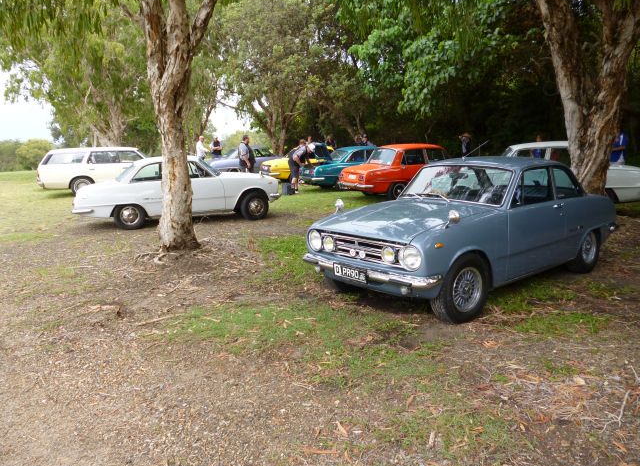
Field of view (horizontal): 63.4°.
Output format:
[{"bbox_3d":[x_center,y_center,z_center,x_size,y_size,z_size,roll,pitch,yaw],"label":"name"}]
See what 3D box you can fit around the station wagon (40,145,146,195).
[{"bbox_3d":[-6.231,-1.930,16.145,4.200,1.420,1.600,-4,10,-16],"label":"station wagon"}]

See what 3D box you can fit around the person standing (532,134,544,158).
[{"bbox_3d":[7.205,-2.424,17.145,0.480,1.660,0.300,1,10,11],"label":"person standing"}]

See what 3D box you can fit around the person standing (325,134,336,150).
[{"bbox_3d":[0.417,-2.973,20.451,0.480,1.720,0.360,0,10,6],"label":"person standing"}]

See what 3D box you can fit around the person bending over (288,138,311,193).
[{"bbox_3d":[-0.494,-1.913,15.221,0.750,1.450,0.550,-6,11,-25],"label":"person bending over"}]

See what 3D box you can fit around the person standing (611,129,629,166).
[{"bbox_3d":[6.749,-1.586,11.853,0.420,1.760,0.500,-2,10,-9],"label":"person standing"}]

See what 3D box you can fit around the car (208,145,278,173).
[{"bbox_3d":[-2.728,-2.810,20.909,4.080,1.340,1.530,-6,11,-26],"label":"car"}]

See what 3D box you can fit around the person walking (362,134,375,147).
[{"bbox_3d":[1.761,-2.804,19.351,0.500,1.720,0.380,6,13,36],"label":"person walking"}]

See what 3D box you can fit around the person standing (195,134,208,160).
[{"bbox_3d":[-4.450,-2.763,19.754,0.420,1.750,0.500,-5,11,-21],"label":"person standing"}]

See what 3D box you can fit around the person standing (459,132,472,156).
[{"bbox_3d":[4.808,-2.457,17.152,0.350,1.740,0.500,-4,11,-17],"label":"person standing"}]

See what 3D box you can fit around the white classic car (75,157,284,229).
[{"bbox_3d":[-2.785,-0.893,10.389,4.000,1.330,1.500,-5,11,-22],"label":"white classic car"}]

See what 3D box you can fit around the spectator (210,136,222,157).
[{"bbox_3d":[-4.141,-2.983,20.954,0.520,1.750,0.380,2,11,17],"label":"spectator"}]

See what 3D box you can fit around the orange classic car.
[{"bbox_3d":[2.497,-1.622,13.596,4.000,1.390,1.500,-7,12,-29],"label":"orange classic car"}]

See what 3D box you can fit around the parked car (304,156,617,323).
[{"bbox_3d":[1.768,-0.146,5.588,4.000,1.330,1.500,-10,13,-39],"label":"parked car"}]

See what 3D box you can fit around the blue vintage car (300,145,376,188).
[{"bbox_3d":[1.419,-2.064,16.477,4.000,1.360,1.500,-4,11,-17],"label":"blue vintage car"}]

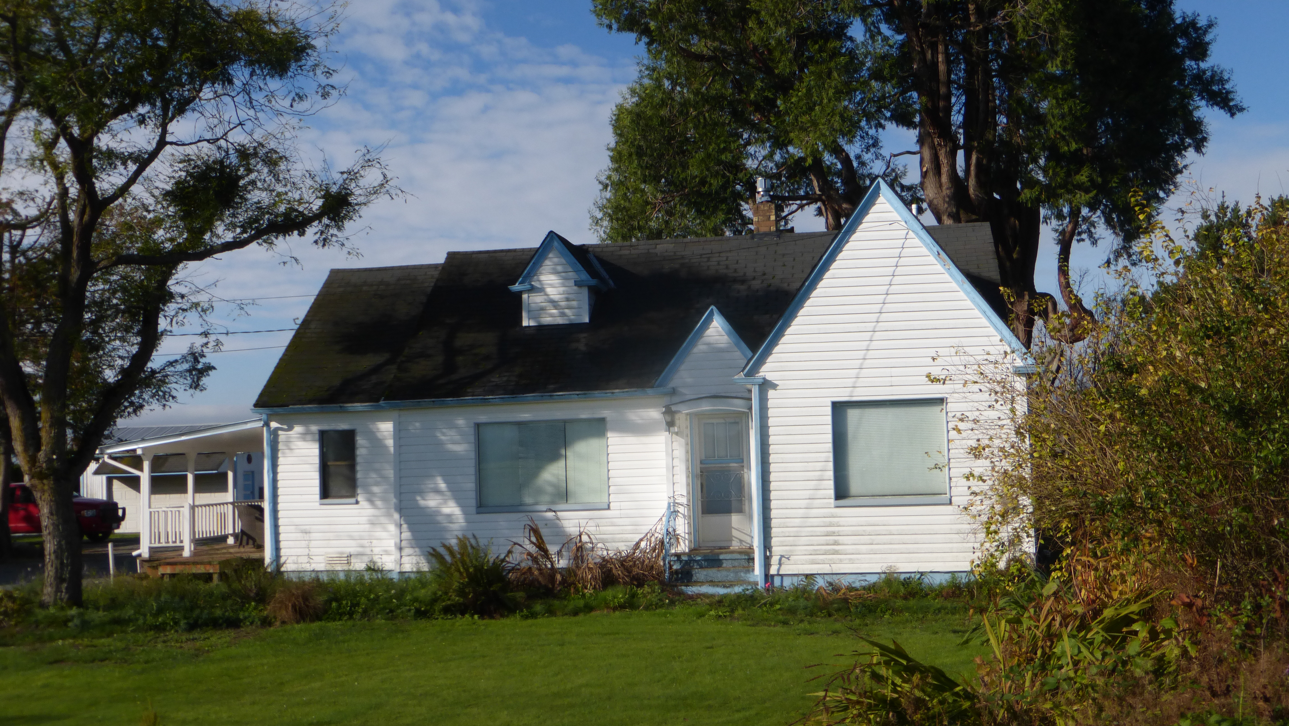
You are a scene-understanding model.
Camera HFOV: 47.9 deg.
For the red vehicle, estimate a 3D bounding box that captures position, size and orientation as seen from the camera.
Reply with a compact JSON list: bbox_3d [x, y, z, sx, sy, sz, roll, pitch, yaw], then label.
[{"bbox_3d":[-19.748,4.940,47.000,5.700,1.920,2.000,-3,-4,17],"label":"red vehicle"}]

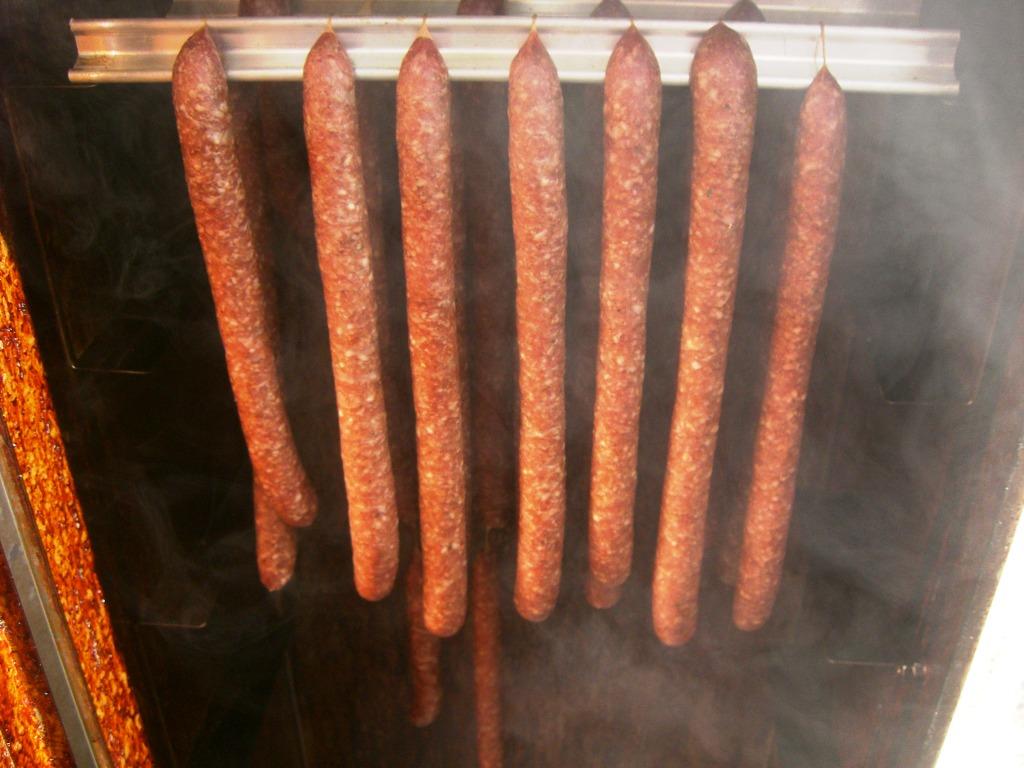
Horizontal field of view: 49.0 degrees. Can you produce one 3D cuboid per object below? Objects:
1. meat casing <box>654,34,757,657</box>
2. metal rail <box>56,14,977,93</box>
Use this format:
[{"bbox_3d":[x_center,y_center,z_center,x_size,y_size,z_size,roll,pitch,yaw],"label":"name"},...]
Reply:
[{"bbox_3d":[0.126,-0.005,0.771,0.040,0.473,0.038,-1,31,1],"label":"meat casing"},{"bbox_3d":[0.002,-0.196,0.672,0.515,0.036,0.032,1,31,1],"label":"metal rail"}]

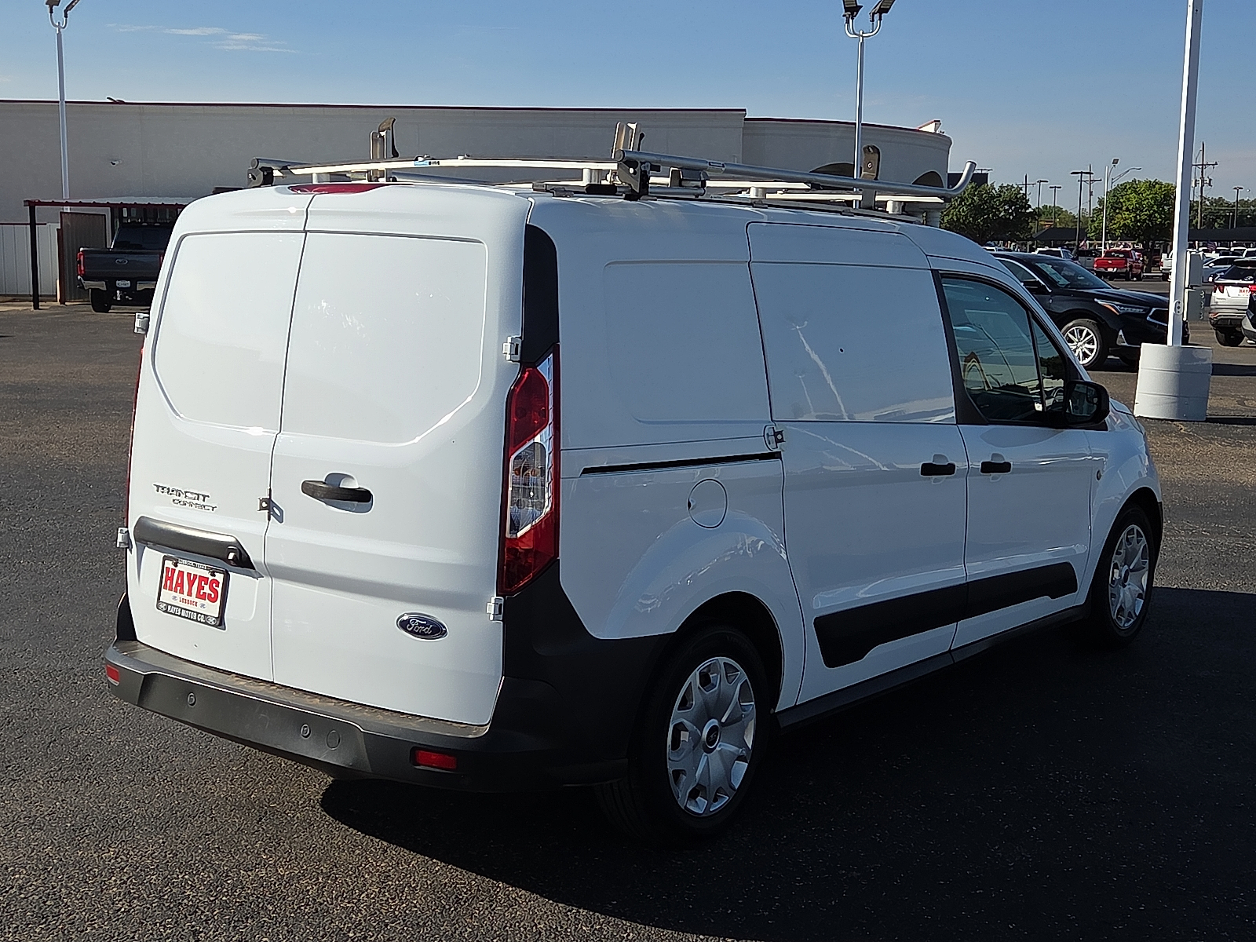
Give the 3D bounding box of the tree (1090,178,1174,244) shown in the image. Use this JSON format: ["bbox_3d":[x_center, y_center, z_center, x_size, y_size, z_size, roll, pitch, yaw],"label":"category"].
[{"bbox_3d":[34.966,-16.793,112.000,7.200,6.800,7.000,1,8,0],"label":"tree"}]

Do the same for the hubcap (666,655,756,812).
[{"bbox_3d":[0.222,0.724,4.467,0.070,0.437,0.437,6,9,37],"label":"hubcap"}]

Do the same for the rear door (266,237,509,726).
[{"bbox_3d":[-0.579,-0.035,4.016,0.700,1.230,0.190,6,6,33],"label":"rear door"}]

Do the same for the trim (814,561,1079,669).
[{"bbox_3d":[1.117,0.425,5.431,0.045,0.185,1.980,6,7,37],"label":"trim"}]

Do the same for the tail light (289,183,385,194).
[{"bbox_3d":[-0.770,-0.751,4.381,0.370,0.045,0.070,6,9,37],"label":"tail light"}]

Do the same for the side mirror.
[{"bbox_3d":[1.677,-0.248,6.034,0.220,0.190,0.150,6,9,37],"label":"side mirror"}]

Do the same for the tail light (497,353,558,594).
[{"bbox_3d":[-0.220,-0.004,3.797,0.140,0.590,0.145,5,5,23],"label":"tail light"}]

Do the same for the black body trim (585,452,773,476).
[{"bbox_3d":[0.147,-0.023,4.083,0.030,0.032,0.811,7,8,39],"label":"black body trim"}]

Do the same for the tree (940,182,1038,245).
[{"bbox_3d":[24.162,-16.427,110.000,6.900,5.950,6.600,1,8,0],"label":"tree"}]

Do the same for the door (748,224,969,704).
[{"bbox_3d":[0.706,-0.037,4.923,0.170,1.345,1.180,6,8,37],"label":"door"}]

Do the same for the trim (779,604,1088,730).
[{"bbox_3d":[1.115,0.641,5.646,0.085,0.090,2.330,6,8,37],"label":"trim"}]

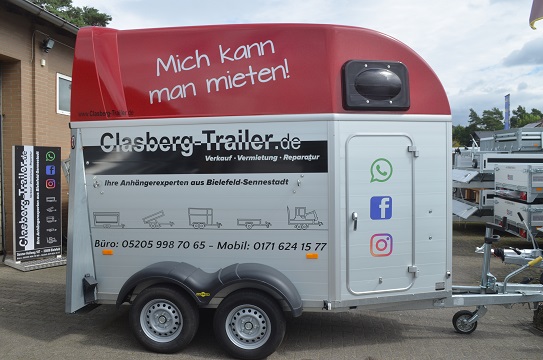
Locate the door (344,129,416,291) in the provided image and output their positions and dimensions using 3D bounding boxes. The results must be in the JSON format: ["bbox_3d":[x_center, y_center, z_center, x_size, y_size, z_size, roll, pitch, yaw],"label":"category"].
[{"bbox_3d":[0.940,0.287,3.865,0.655,1.375,0.045,-1,1,-14],"label":"door"}]

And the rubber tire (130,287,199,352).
[{"bbox_3d":[-0.909,1.190,3.900,0.590,0.585,0.180,0,1,11],"label":"rubber tire"}]

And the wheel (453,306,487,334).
[{"bbox_3d":[1.885,1.339,4.300,0.310,0.265,0.095,0,1,11],"label":"wheel"}]

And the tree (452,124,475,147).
[{"bbox_3d":[24.525,-3.491,58.089,3.800,7.273,3.800,0,1,0],"label":"tree"}]

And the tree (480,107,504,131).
[{"bbox_3d":[31.802,-5.303,65.129,4.000,10.551,4.000,0,1,0],"label":"tree"}]

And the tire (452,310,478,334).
[{"bbox_3d":[1.847,1.357,4.300,0.225,0.225,0.070,0,1,11],"label":"tire"}]

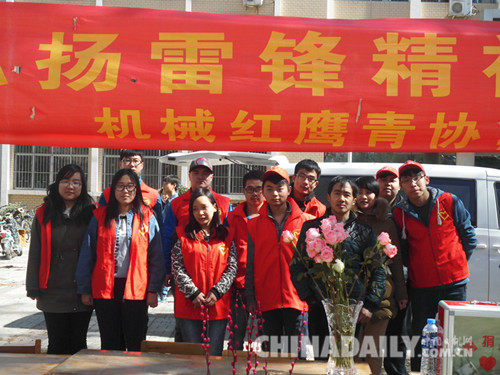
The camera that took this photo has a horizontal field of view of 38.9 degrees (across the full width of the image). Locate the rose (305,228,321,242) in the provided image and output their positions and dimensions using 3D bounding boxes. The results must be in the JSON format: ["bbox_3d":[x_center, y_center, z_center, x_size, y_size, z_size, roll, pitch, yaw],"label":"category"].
[{"bbox_3d":[0.248,0.190,2.800,0.058,0.055,0.056,-9,6,0],"label":"rose"}]

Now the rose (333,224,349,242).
[{"bbox_3d":[0.362,0.184,2.830,0.063,0.065,0.063,16,21,0],"label":"rose"}]

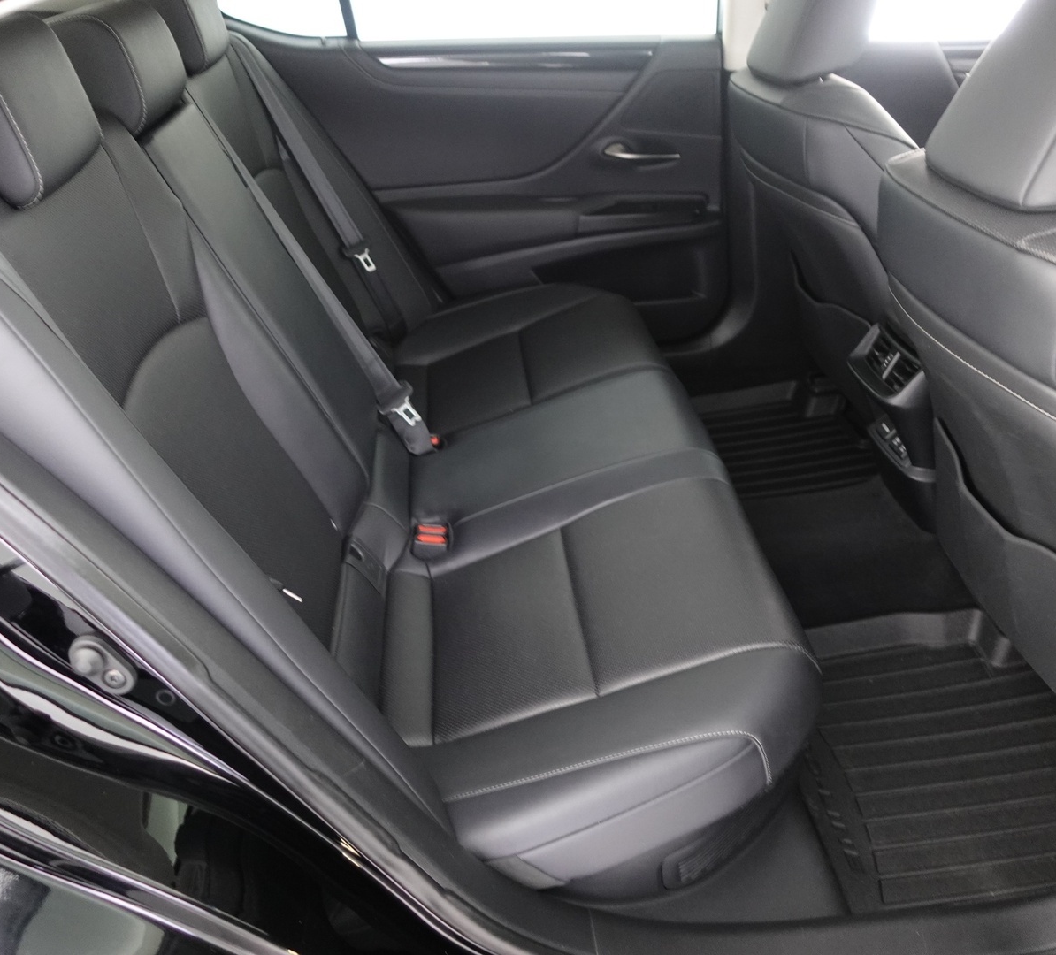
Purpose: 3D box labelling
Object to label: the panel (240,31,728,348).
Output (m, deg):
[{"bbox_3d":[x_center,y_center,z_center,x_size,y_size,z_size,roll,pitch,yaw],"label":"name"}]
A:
[{"bbox_3d":[-0.061,-0.552,1.996,0.930,0.720,0.130,-8,32,0],"label":"panel"}]

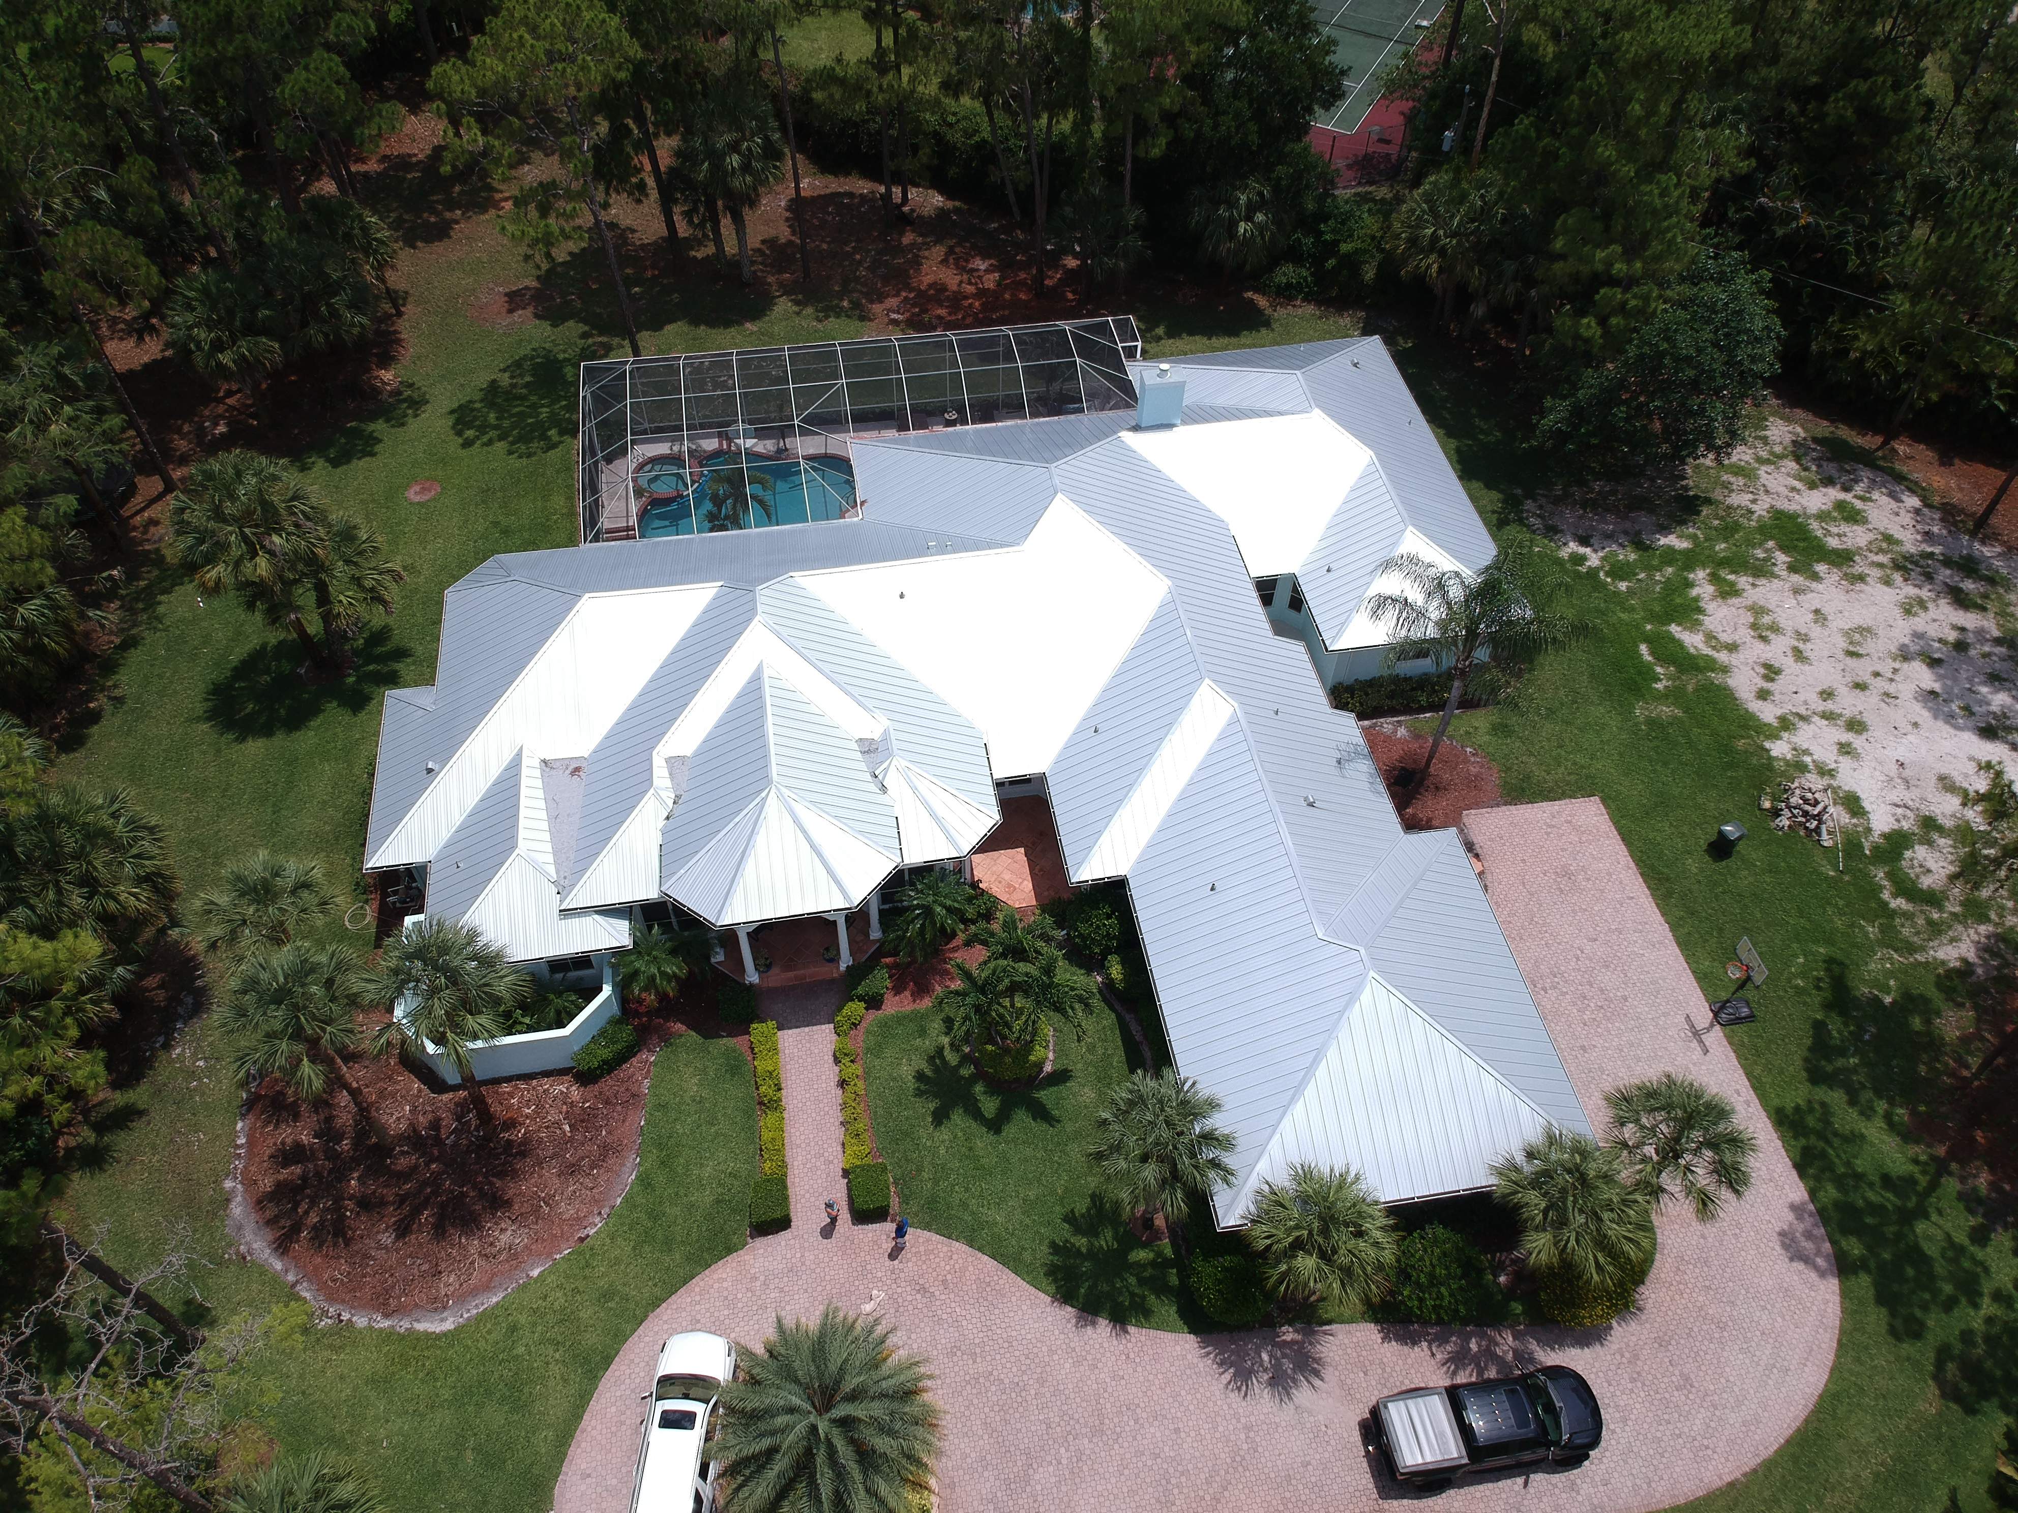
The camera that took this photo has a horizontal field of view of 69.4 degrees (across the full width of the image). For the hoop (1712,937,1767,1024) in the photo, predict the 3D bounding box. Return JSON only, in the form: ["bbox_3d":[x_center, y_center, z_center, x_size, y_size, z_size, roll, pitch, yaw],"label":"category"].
[{"bbox_3d":[22.169,6.909,43.864,2.000,3.750,1.300,-7,51,-6],"label":"hoop"}]

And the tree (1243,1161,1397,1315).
[{"bbox_3d":[7.771,13.049,37.798,3.812,6.225,3.781,-7,51,-7],"label":"tree"}]

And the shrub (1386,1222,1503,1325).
[{"bbox_3d":[11.746,13.973,39.219,2.700,1.800,2.500,0,51,0],"label":"shrub"}]

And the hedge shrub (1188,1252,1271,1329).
[{"bbox_3d":[5.978,14.450,39.487,2.220,1.776,2.055,1,51,-1],"label":"hedge shrub"}]

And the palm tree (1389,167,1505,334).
[{"bbox_3d":[19.675,-22.912,66.687,5.125,7.406,5.433,-7,51,-7],"label":"palm tree"}]

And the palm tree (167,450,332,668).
[{"bbox_3d":[-25.509,-6.114,50.867,4.753,9.120,5.492,-7,51,-7],"label":"palm tree"}]

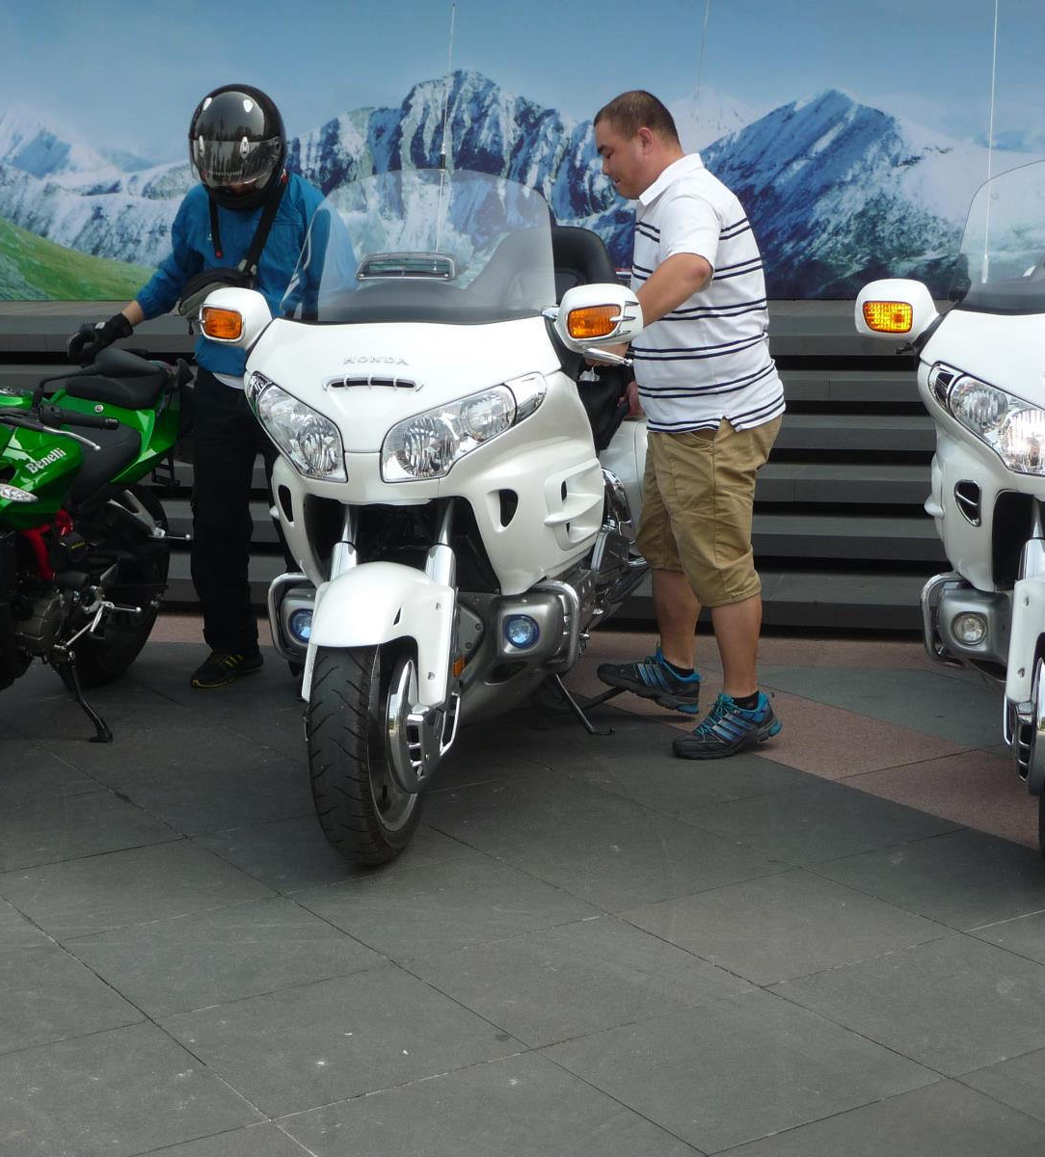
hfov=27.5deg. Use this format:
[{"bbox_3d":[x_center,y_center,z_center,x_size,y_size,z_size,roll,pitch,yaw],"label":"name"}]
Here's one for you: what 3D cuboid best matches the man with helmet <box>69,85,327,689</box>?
[{"bbox_3d":[-0.921,-0.565,6.421,0.820,1.770,0.480,3,11,24],"label":"man with helmet"}]

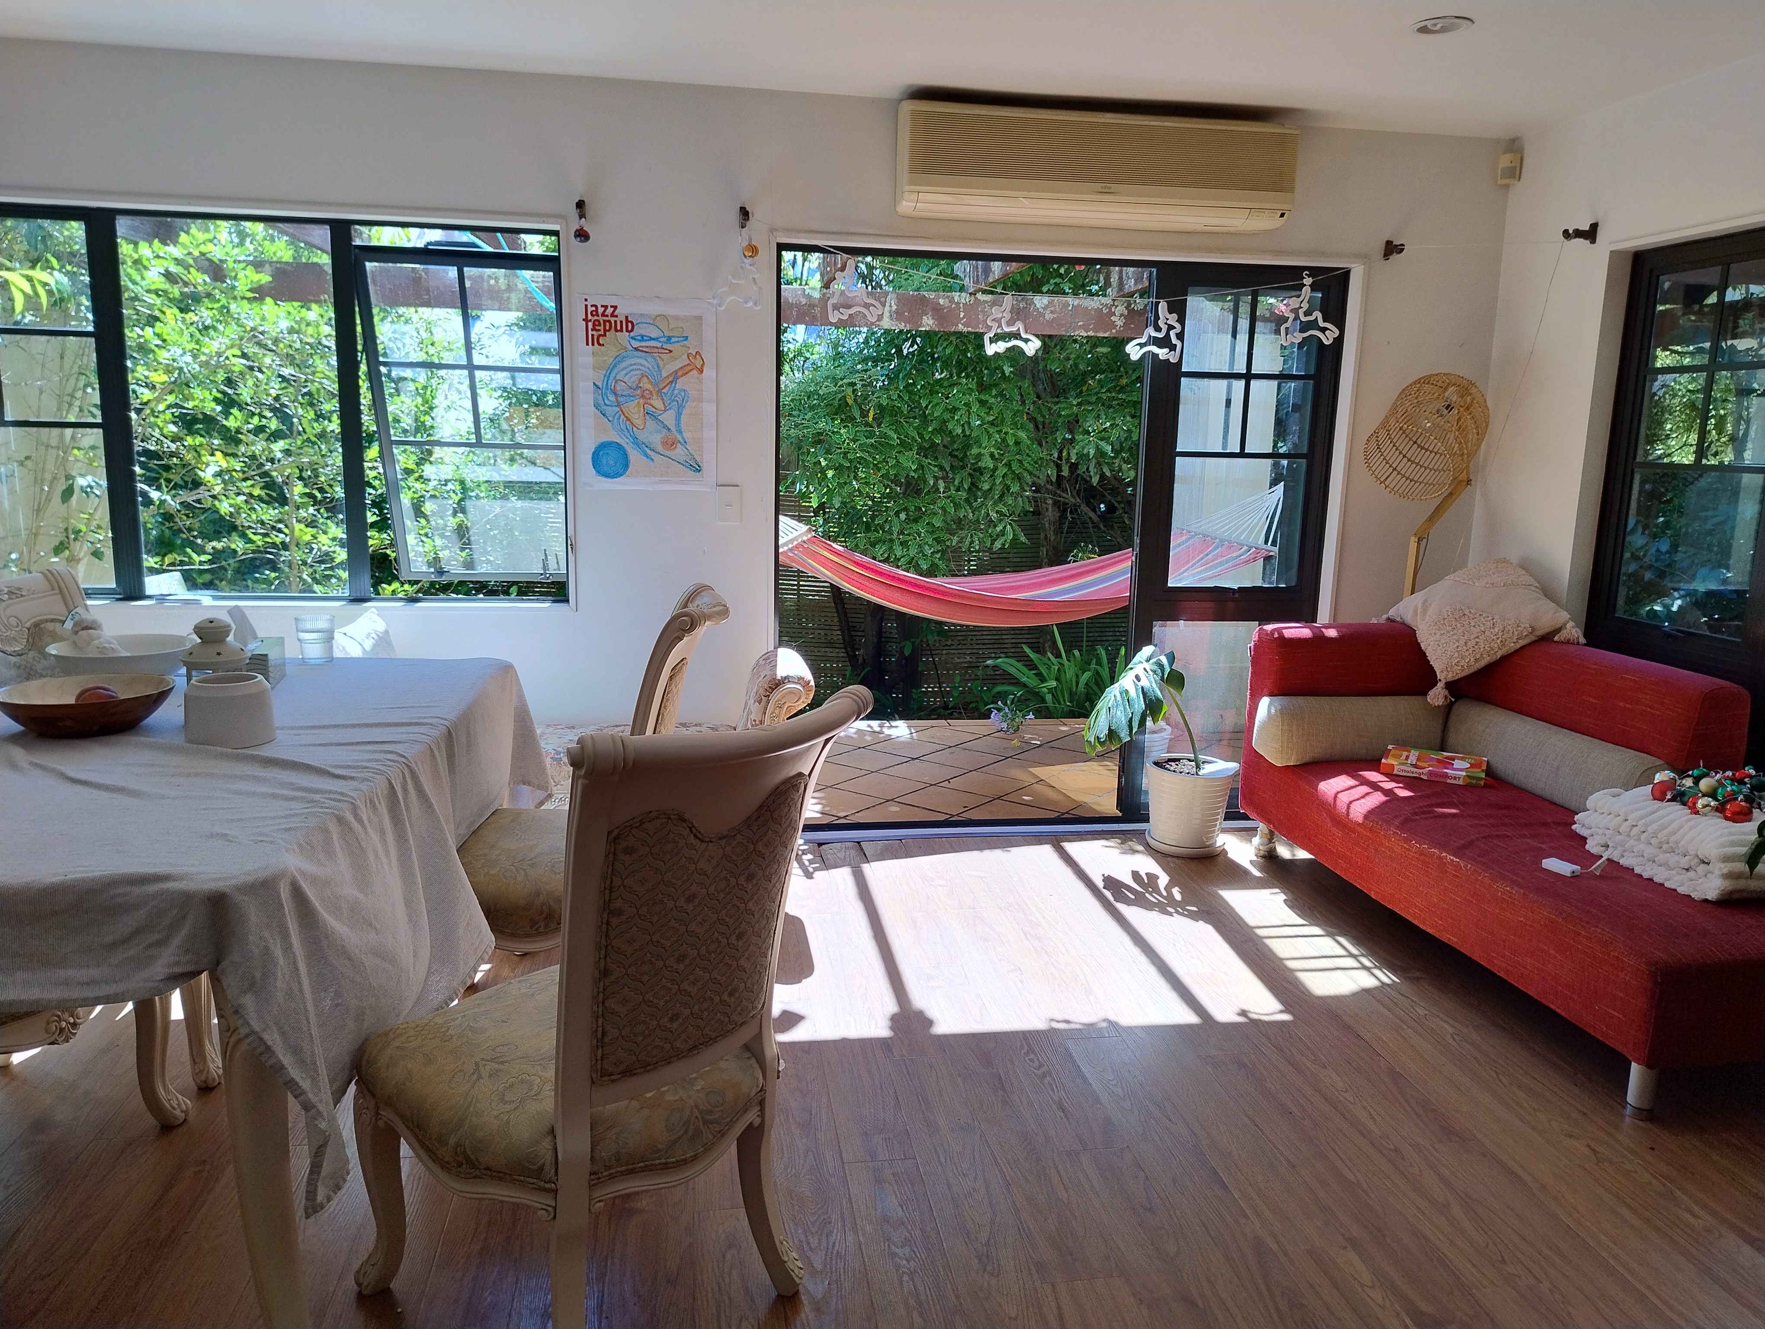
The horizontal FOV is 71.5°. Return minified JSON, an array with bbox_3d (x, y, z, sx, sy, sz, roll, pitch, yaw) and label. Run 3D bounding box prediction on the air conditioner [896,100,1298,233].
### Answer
[{"bbox_3d":[0.672,-1.553,3.850,1.230,0.290,0.200,0,11,-9],"label":"air conditioner"}]

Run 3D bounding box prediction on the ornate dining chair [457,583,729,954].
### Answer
[{"bbox_3d":[-0.638,0.349,2.707,0.630,1.020,0.520,0,11,-6],"label":"ornate dining chair"}]

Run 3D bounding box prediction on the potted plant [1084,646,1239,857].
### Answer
[{"bbox_3d":[0.934,0.275,4.131,0.565,0.710,0.350,0,11,-9],"label":"potted plant"}]

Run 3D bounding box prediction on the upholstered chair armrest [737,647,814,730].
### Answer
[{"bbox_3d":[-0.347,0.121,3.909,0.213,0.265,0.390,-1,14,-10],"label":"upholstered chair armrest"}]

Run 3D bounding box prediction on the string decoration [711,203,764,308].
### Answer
[{"bbox_3d":[-0.446,-1.248,3.761,0.151,0.304,0.060,0,11,-9],"label":"string decoration"}]

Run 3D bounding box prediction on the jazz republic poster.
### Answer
[{"bbox_3d":[-0.735,-0.849,3.856,0.420,0.597,0.012,0,11,-9],"label":"jazz republic poster"}]

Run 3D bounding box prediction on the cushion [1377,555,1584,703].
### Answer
[{"bbox_3d":[1.928,-0.147,3.974,0.450,0.150,0.450,-27,30,4],"label":"cushion"}]

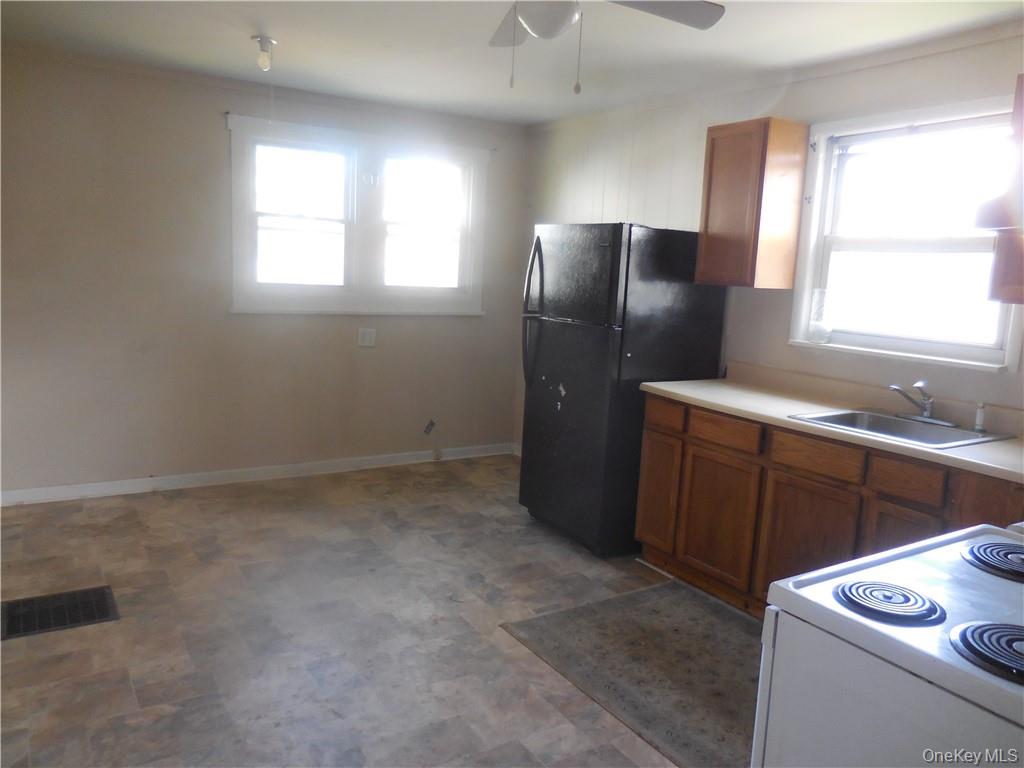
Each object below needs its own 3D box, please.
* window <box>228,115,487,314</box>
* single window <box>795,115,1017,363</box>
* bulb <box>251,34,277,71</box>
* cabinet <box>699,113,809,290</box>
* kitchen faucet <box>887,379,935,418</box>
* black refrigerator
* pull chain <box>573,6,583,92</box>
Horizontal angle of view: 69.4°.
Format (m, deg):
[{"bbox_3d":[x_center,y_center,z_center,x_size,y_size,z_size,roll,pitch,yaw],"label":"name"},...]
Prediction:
[{"bbox_3d":[-0.977,-1.081,5.080,1.810,1.205,0.100,-3,10,-31],"label":"window"},{"bbox_3d":[1.680,-0.622,3.158,0.100,1.000,1.020,-3,10,-31],"label":"single window"},{"bbox_3d":[-1.197,-1.590,3.564,0.115,0.155,0.115,-3,10,-31],"label":"bulb"},{"bbox_3d":[1.173,-0.870,3.657,0.300,0.770,0.378,-3,10,-31],"label":"cabinet"},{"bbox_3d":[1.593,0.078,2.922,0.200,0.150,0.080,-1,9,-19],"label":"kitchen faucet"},{"bbox_3d":[0.584,-0.005,4.181,0.750,1.695,0.855,-2,10,-28],"label":"black refrigerator"},{"bbox_3d":[0.204,-1.000,2.219,0.020,0.250,0.020,-3,10,-31],"label":"pull chain"}]

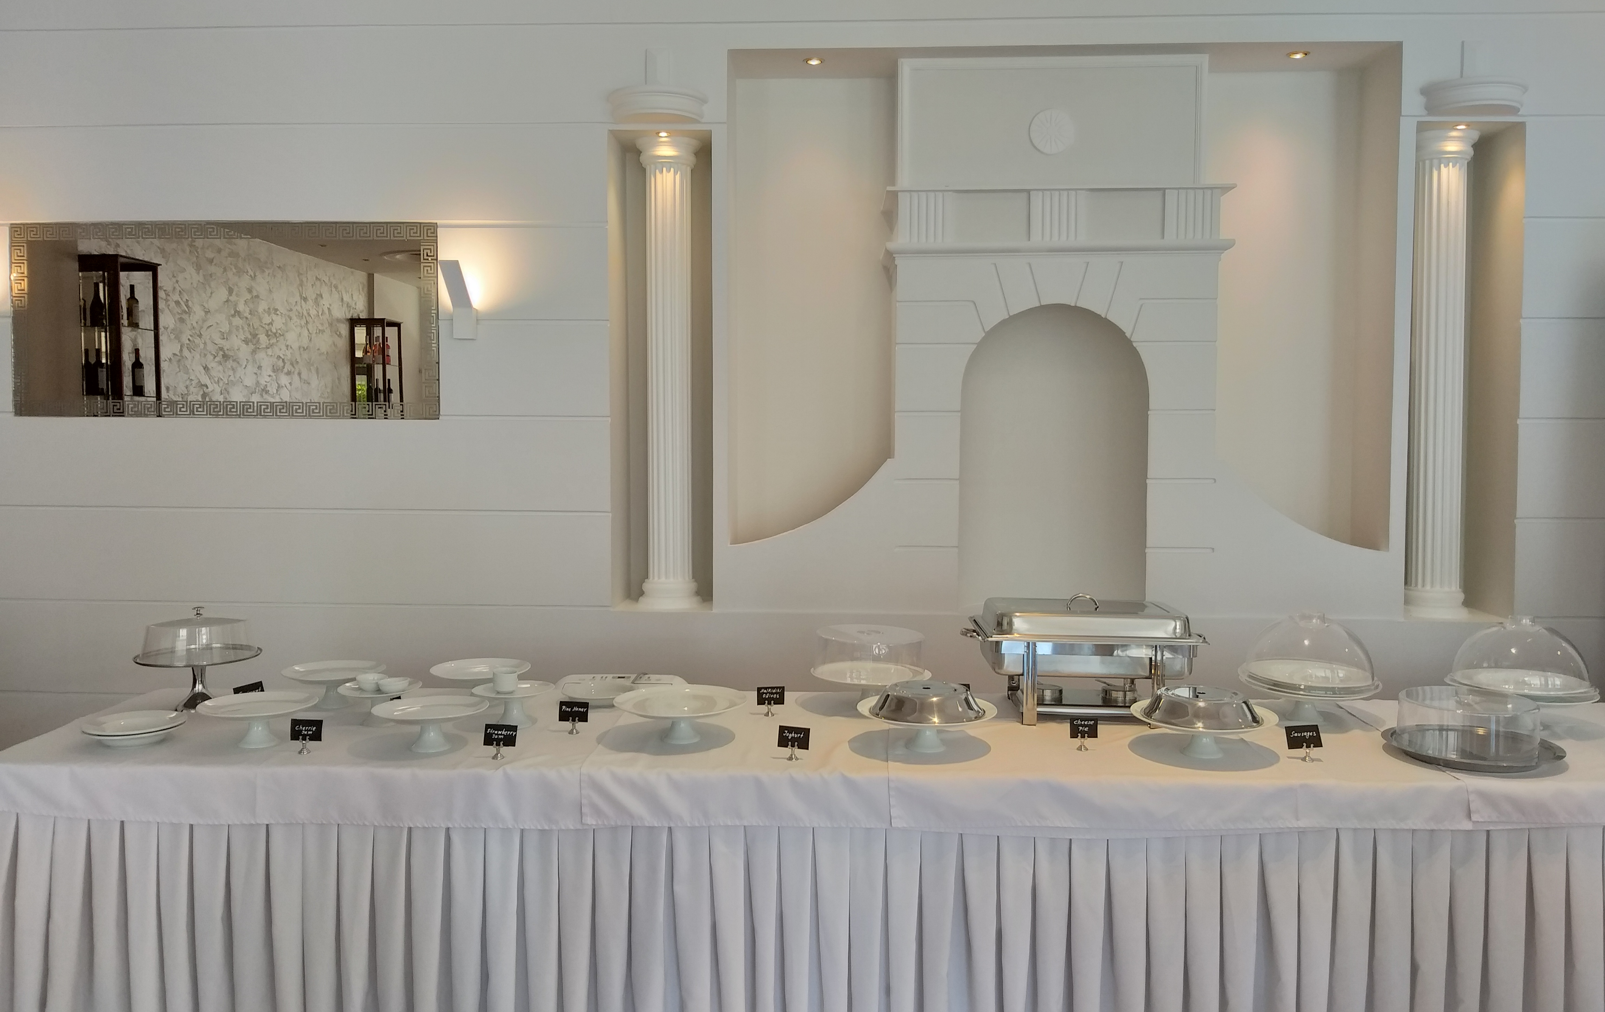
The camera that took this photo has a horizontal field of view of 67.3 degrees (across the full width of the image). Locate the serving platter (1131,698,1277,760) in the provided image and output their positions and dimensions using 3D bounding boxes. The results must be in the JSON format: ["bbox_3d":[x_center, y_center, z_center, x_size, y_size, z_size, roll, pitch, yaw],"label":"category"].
[{"bbox_3d":[0.928,0.528,2.800,0.323,0.093,0.323,0,3,0],"label":"serving platter"}]

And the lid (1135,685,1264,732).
[{"bbox_3d":[0.903,0.451,2.719,0.265,0.058,0.265,0,3,3],"label":"lid"}]

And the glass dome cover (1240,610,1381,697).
[{"bbox_3d":[1.278,0.360,3.034,0.330,0.180,0.330,0,3,3],"label":"glass dome cover"}]

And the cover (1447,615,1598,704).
[{"bbox_3d":[1.790,0.364,2.998,0.330,0.180,0.330,0,3,3],"label":"cover"}]

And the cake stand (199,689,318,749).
[{"bbox_3d":[-1.305,0.521,2.893,0.268,0.096,0.268,0,3,0],"label":"cake stand"}]

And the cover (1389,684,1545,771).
[{"bbox_3d":[1.536,0.507,2.789,0.288,0.113,0.288,0,3,0],"label":"cover"}]

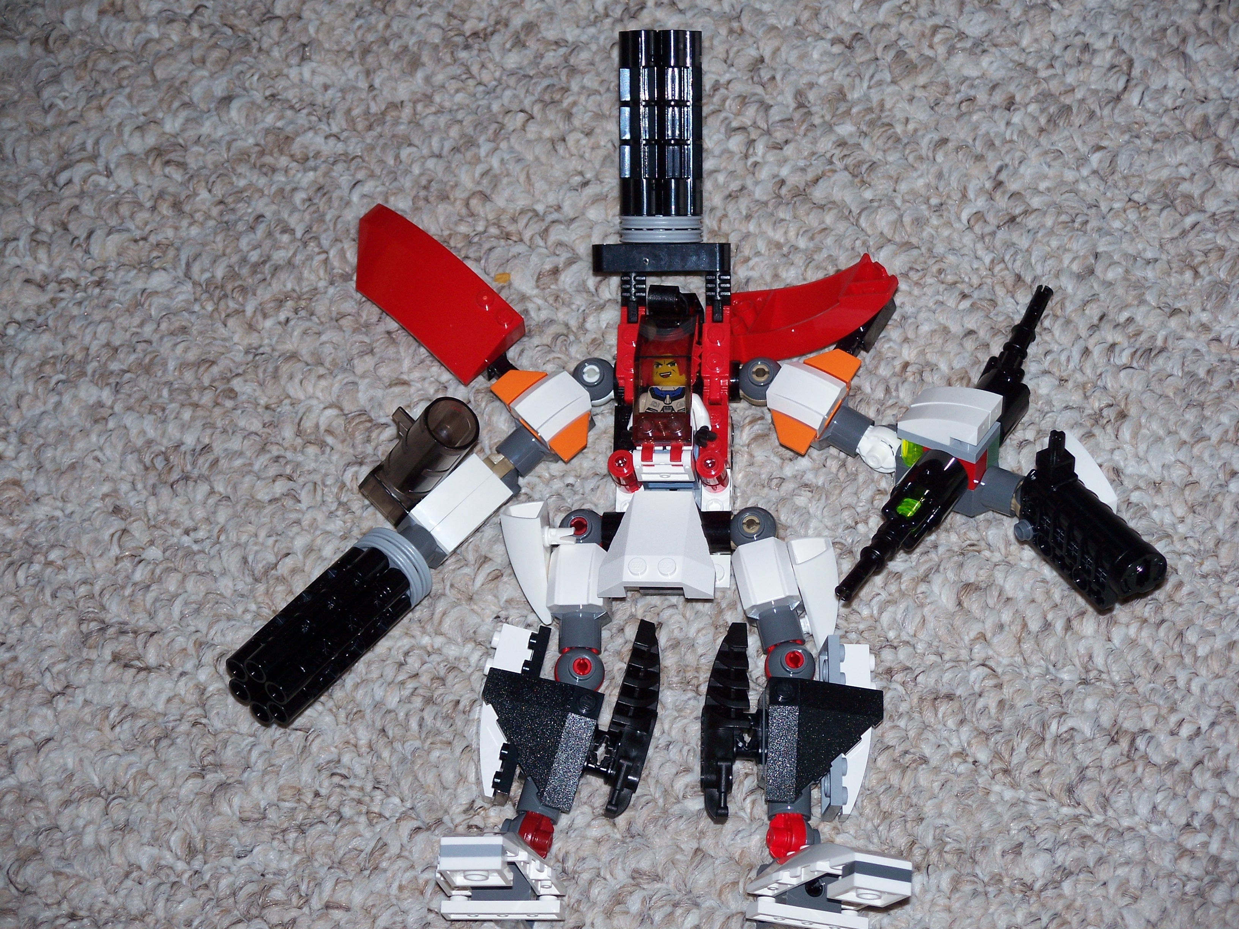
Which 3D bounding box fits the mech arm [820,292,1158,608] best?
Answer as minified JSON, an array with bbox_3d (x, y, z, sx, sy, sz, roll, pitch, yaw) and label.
[{"bbox_3d":[0.105,-0.009,0.957,0.090,0.045,0.094,0,71,0],"label":"mech arm"}]

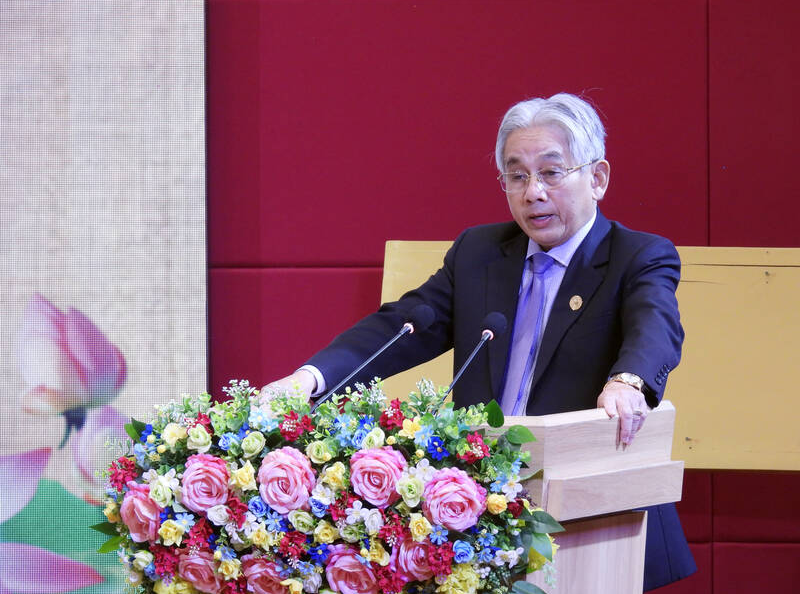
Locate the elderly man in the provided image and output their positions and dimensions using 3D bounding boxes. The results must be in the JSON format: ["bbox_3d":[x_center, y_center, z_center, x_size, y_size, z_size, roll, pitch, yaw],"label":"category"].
[{"bbox_3d":[0.180,0.460,11.020,0.550,1.600,0.740,0,2,27],"label":"elderly man"}]

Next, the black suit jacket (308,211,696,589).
[{"bbox_3d":[0.190,0.165,11.030,0.530,0.630,0.660,0,2,27],"label":"black suit jacket"}]

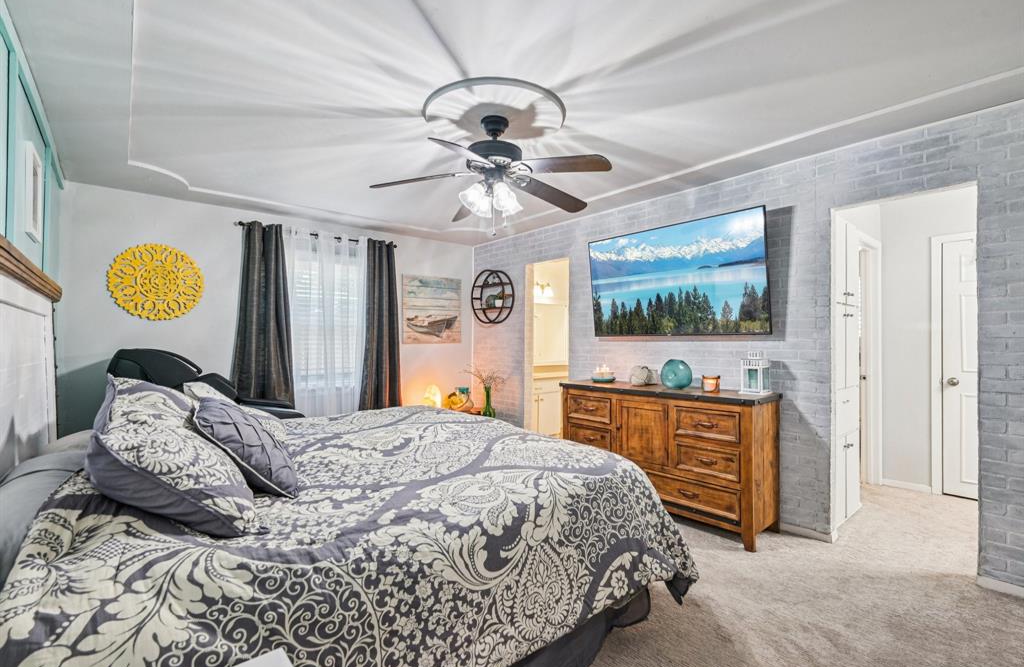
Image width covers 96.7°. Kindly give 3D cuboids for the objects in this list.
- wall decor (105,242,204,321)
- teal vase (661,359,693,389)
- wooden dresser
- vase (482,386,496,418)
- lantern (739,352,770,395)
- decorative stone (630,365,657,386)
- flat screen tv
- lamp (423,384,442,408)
[{"bbox_3d":[-2.872,-0.419,3.693,0.630,0.630,0.030,1,-1,-41],"label":"wall decor"},{"bbox_3d":[1.198,0.289,3.311,0.210,0.220,0.225,1,-1,-42],"label":"teal vase"},{"bbox_3d":[1.080,0.844,3.367,0.450,0.888,1.528,1,-1,-42],"label":"wooden dresser"},{"bbox_3d":[-0.233,0.713,4.600,0.140,0.400,0.140,0,-1,0],"label":"vase"},{"bbox_3d":[1.612,0.257,2.998,0.155,0.280,0.155,1,-1,-42],"label":"lantern"},{"bbox_3d":[1.022,0.322,3.529,0.160,0.160,0.180,1,-1,-42],"label":"decorative stone"},{"bbox_3d":[1.196,-0.395,3.484,0.060,0.830,1.450,-7,4,-40],"label":"flat screen tv"},{"bbox_3d":[-0.856,0.705,4.900,0.200,0.280,0.200,1,-1,-41],"label":"lamp"}]

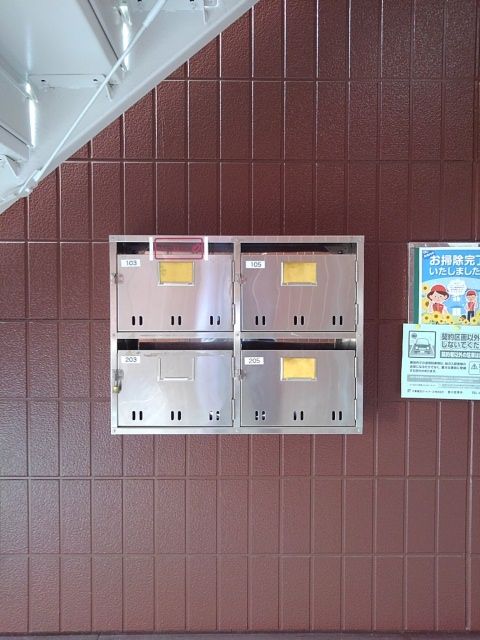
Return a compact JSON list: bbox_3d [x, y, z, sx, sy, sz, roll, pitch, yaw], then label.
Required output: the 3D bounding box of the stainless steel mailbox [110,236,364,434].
[{"bbox_3d":[-0.007,0.032,1.186,0.574,0.450,0.280,0,1,-1],"label":"stainless steel mailbox"}]

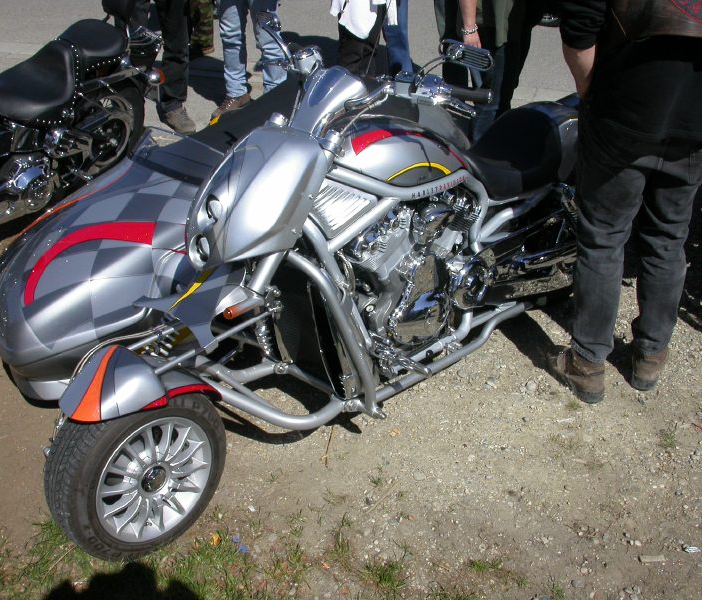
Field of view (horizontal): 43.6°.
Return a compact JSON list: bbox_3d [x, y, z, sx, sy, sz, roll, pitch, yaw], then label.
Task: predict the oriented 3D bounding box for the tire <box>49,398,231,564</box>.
[{"bbox_3d":[-0.556,0.451,2.344,0.482,0.482,0.175,-26,34,-38],"label":"tire"}]

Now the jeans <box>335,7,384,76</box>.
[{"bbox_3d":[0.075,-1.635,5.672,0.420,1.000,0.280,-1,28,0],"label":"jeans"}]

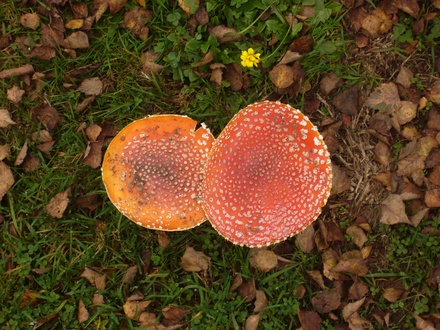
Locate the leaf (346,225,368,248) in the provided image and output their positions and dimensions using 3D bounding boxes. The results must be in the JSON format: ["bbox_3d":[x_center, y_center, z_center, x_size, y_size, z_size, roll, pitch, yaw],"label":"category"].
[{"bbox_3d":[0.162,0.084,1.576,0.020,0.012,0.032,-40,83,-6],"label":"leaf"}]

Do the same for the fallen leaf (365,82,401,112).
[{"bbox_3d":[0.194,-0.081,1.593,0.043,0.010,0.036,-17,81,-3],"label":"fallen leaf"}]

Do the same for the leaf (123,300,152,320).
[{"bbox_3d":[-0.096,0.170,1.553,0.034,0.012,0.023,-21,82,-3],"label":"leaf"}]

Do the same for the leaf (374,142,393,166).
[{"bbox_3d":[0.184,-0.013,1.504,0.020,0.008,0.031,-19,82,-3],"label":"leaf"}]

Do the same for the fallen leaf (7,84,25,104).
[{"bbox_3d":[-0.244,-0.084,1.593,0.021,0.009,0.025,0,81,0],"label":"fallen leaf"}]

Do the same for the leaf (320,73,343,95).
[{"bbox_3d":[0.133,-0.097,1.595,0.024,0.010,0.026,18,81,3],"label":"leaf"}]

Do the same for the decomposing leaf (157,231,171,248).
[{"bbox_3d":[-0.066,0.087,1.566,0.015,0.010,0.024,-18,81,-3],"label":"decomposing leaf"}]

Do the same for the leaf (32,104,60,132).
[{"bbox_3d":[-0.207,-0.057,1.589,0.032,0.011,0.031,-12,81,-2],"label":"leaf"}]

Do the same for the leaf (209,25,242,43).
[{"bbox_3d":[0.006,-0.150,1.525,0.038,0.010,0.018,15,82,2],"label":"leaf"}]

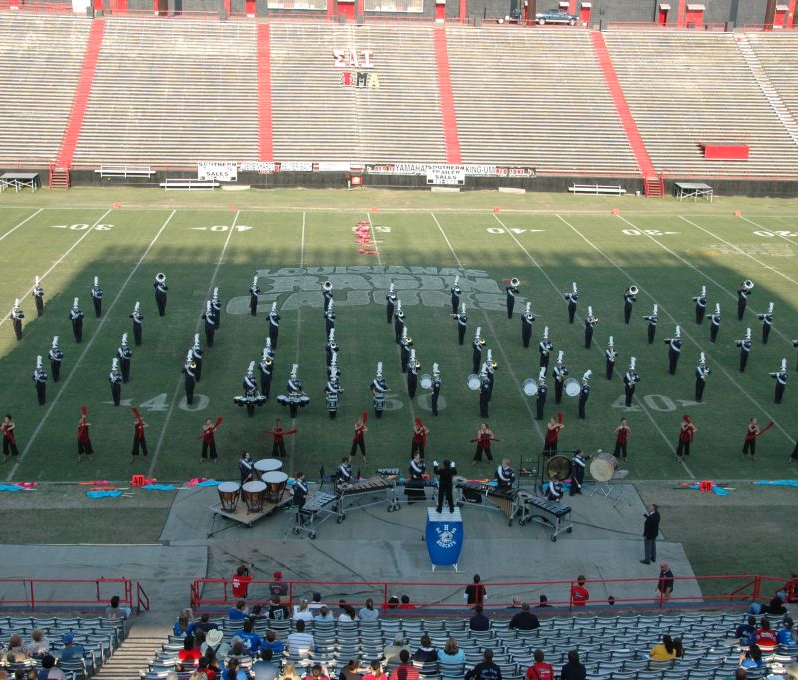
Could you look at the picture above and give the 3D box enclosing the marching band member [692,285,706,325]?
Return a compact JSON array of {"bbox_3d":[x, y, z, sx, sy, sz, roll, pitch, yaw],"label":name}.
[{"bbox_3d":[14.970,-1.784,56.527,0.742,1.978,0.515,0,17,-4],"label":"marching band member"}]

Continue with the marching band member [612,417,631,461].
[{"bbox_3d":[7.760,3.403,39.340,0.580,1.660,0.400,0,17,-4],"label":"marching band member"}]

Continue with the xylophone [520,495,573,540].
[{"bbox_3d":[4.448,5.345,34.293,0.800,0.880,1.460,-15,24,-42],"label":"xylophone"}]

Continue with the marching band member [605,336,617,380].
[{"bbox_3d":[8.853,0.764,47.228,0.500,1.898,0.480,-1,17,-9],"label":"marching band member"}]

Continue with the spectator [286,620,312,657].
[{"bbox_3d":[-2.076,6.354,23.870,0.550,1.220,0.700,0,17,-4],"label":"spectator"}]

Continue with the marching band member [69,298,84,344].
[{"bbox_3d":[-14.124,-0.790,49.870,0.620,2.020,0.520,-1,17,-9],"label":"marching band member"}]

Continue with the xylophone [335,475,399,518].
[{"bbox_3d":[-1.055,4.889,35.235,1.880,0.910,0.830,-5,19,-21],"label":"xylophone"}]

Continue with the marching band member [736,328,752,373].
[{"bbox_3d":[14.991,0.422,49.688,0.742,2.029,0.515,0,17,-4],"label":"marching band member"}]

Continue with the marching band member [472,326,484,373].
[{"bbox_3d":[3.464,0.453,48.671,0.567,2.091,0.670,-8,19,-28],"label":"marching band member"}]

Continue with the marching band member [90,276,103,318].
[{"bbox_3d":[-14.587,-2.080,55.069,0.530,2.055,0.500,-3,17,-13],"label":"marching band member"}]

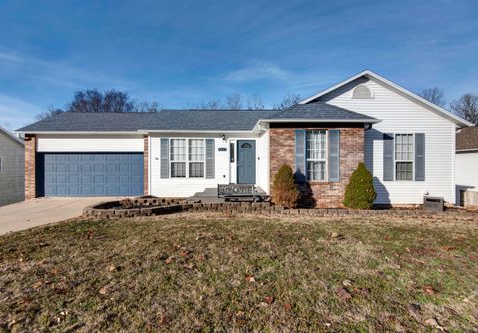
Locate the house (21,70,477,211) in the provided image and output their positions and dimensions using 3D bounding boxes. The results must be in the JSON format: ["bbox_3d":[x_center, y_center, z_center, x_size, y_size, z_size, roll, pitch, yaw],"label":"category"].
[{"bbox_3d":[-0.650,-1.050,12.800,19.000,5.200,10.200,0,0,0],"label":"house"}]

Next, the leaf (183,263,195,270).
[{"bbox_3d":[-0.718,1.450,3.220,0.153,0.035,0.154,0,0,0],"label":"leaf"}]

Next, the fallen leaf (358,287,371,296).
[{"bbox_3d":[1.456,1.450,2.576,0.143,0.035,0.123,0,0,0],"label":"fallen leaf"}]

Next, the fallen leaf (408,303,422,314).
[{"bbox_3d":[1.792,1.450,2.268,0.126,0.035,0.118,0,0,0],"label":"fallen leaf"}]

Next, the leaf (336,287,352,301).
[{"bbox_3d":[1.193,1.450,2.536,0.161,0.038,0.185,0,0,0],"label":"leaf"}]

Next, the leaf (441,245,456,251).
[{"bbox_3d":[3.750,1.450,3.976,0.221,0.035,0.169,0,0,0],"label":"leaf"}]

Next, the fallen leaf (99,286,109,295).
[{"bbox_3d":[-1.573,1.450,2.597,0.103,0.035,0.088,0,0,0],"label":"fallen leaf"}]

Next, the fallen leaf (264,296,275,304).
[{"bbox_3d":[0.330,1.450,2.403,0.114,0.026,0.086,0,0,0],"label":"fallen leaf"}]

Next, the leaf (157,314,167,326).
[{"bbox_3d":[-0.720,1.450,2.091,0.083,0.036,0.095,0,0,0],"label":"leaf"}]

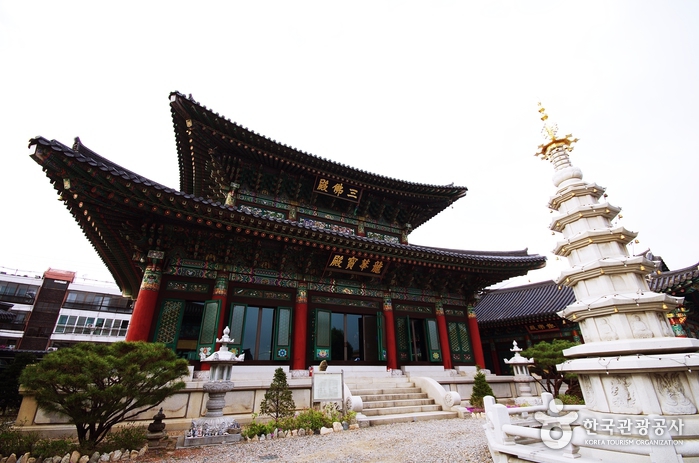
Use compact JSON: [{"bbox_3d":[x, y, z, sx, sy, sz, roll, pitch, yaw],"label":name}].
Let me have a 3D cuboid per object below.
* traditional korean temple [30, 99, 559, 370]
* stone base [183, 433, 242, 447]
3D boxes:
[{"bbox_3d":[-2.174,2.349,22.479,27.100,15.700,17.500,11,-28,-23],"label":"traditional korean temple"},{"bbox_3d":[-3.651,5.459,7.768,1.300,0.170,1.300,11,-28,-23],"label":"stone base"}]

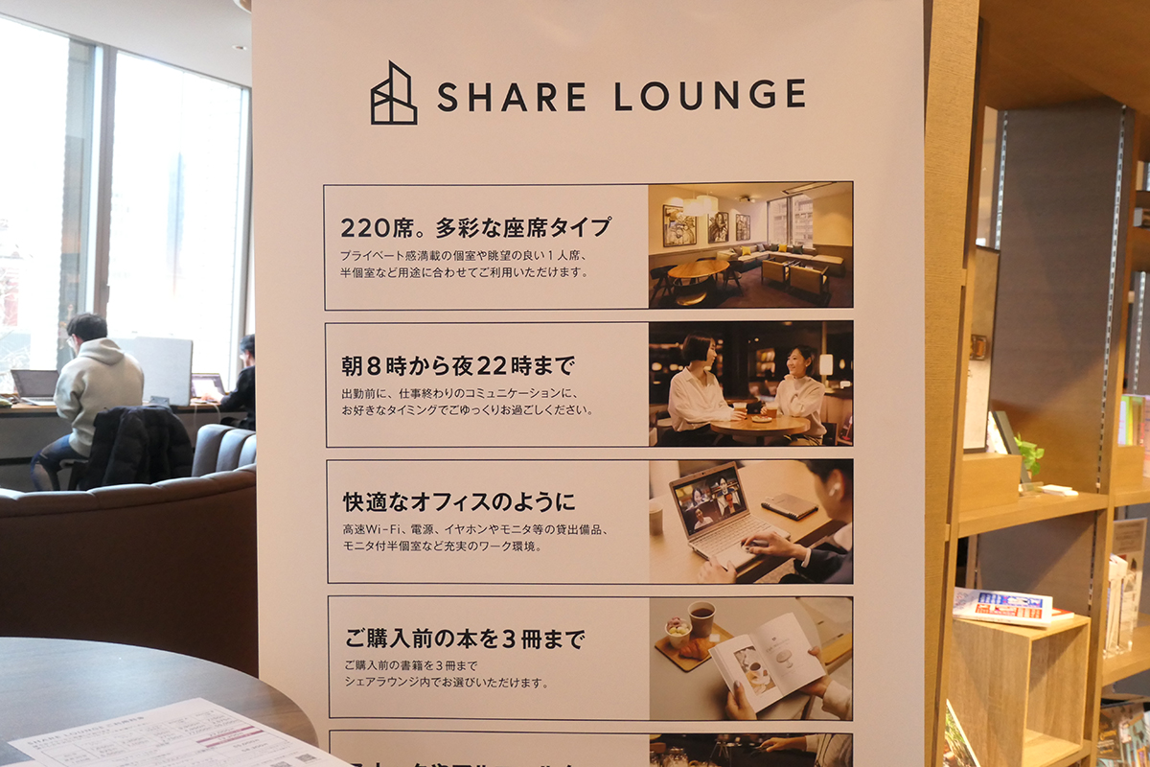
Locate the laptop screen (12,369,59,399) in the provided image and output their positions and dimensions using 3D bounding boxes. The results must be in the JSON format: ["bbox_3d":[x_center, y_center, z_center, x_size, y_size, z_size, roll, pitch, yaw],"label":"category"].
[{"bbox_3d":[-3.467,0.002,6.623,0.012,0.211,0.309,-37,-19,27],"label":"laptop screen"}]

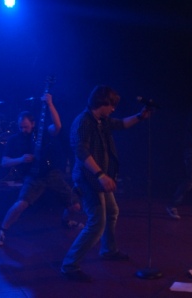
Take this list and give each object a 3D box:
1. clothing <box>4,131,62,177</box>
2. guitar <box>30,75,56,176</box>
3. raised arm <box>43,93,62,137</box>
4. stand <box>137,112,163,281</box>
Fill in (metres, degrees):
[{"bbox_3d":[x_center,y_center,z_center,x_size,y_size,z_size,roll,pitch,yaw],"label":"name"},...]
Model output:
[{"bbox_3d":[-0.735,0.050,6.200,0.620,0.560,0.320,-6,5,-12],"label":"clothing"},{"bbox_3d":[-0.605,-0.262,6.020,0.330,1.160,0.080,11,2,-10],"label":"guitar"},{"bbox_3d":[-0.500,-0.393,5.970,0.220,0.490,0.240,-1,5,-9],"label":"raised arm"},{"bbox_3d":[0.508,0.424,4.840,0.250,1.480,0.250,0,5,0],"label":"stand"}]

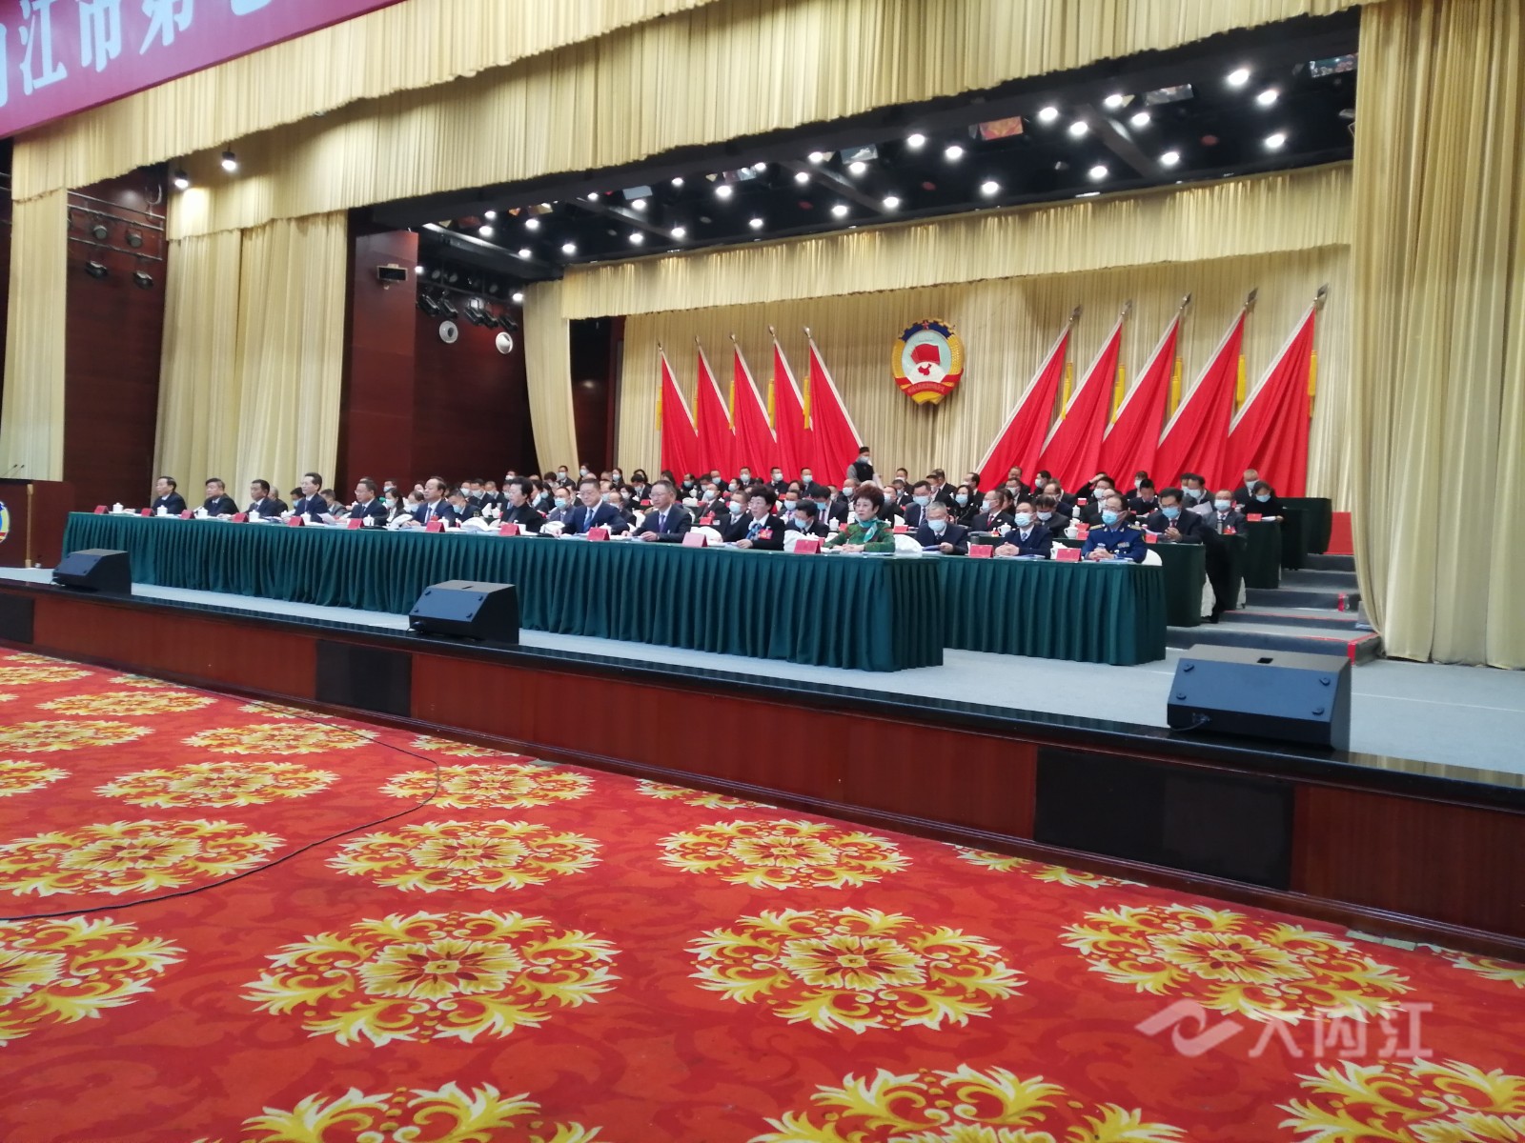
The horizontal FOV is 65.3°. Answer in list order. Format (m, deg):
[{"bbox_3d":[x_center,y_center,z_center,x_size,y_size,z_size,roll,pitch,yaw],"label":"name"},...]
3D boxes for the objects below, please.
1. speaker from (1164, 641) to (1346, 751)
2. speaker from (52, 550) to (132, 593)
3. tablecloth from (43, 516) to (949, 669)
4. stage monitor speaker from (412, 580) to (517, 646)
[{"bbox_3d":[2.265,0.590,5.431,0.688,0.433,0.440,4,3,37],"label":"speaker"},{"bbox_3d":[-6.702,0.003,11.914,0.688,0.433,0.440,4,3,37],"label":"speaker"},{"bbox_3d":[-3.705,-0.026,11.562,11.930,0.752,0.713,4,3,37],"label":"tablecloth"},{"bbox_3d":[-2.156,0.301,8.602,0.688,0.433,0.440,4,3,37],"label":"stage monitor speaker"}]

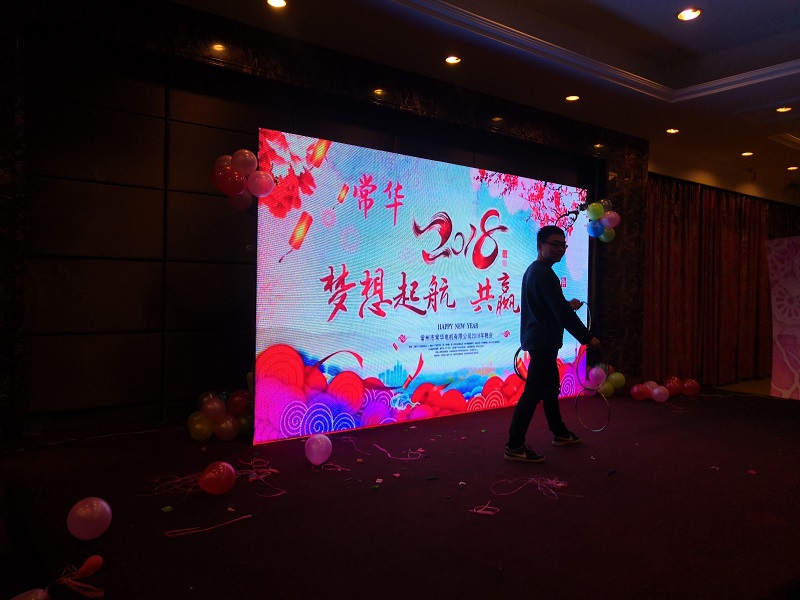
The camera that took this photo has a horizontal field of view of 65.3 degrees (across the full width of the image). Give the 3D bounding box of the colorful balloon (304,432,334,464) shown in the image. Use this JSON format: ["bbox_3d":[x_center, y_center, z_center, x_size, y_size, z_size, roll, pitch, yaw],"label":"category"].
[{"bbox_3d":[-0.557,1.032,4.291,0.190,0.217,0.192,1,1,-7],"label":"colorful balloon"}]

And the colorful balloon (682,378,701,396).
[{"bbox_3d":[3.497,1.054,7.496,0.215,0.209,0.215,1,1,25],"label":"colorful balloon"}]

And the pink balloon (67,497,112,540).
[{"bbox_3d":[-1.475,1.041,2.966,0.222,0.207,0.217,0,1,-26],"label":"pink balloon"}]

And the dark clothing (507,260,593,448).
[{"bbox_3d":[1.100,0.400,4.820,0.700,1.420,0.500,0,1,-20],"label":"dark clothing"}]

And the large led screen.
[{"bbox_3d":[0.524,-0.099,6.231,4.253,2.470,0.120,0,1,-38],"label":"large led screen"}]

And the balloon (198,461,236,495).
[{"bbox_3d":[-1.064,1.044,3.657,0.217,0.199,0.212,1,1,-16],"label":"balloon"}]

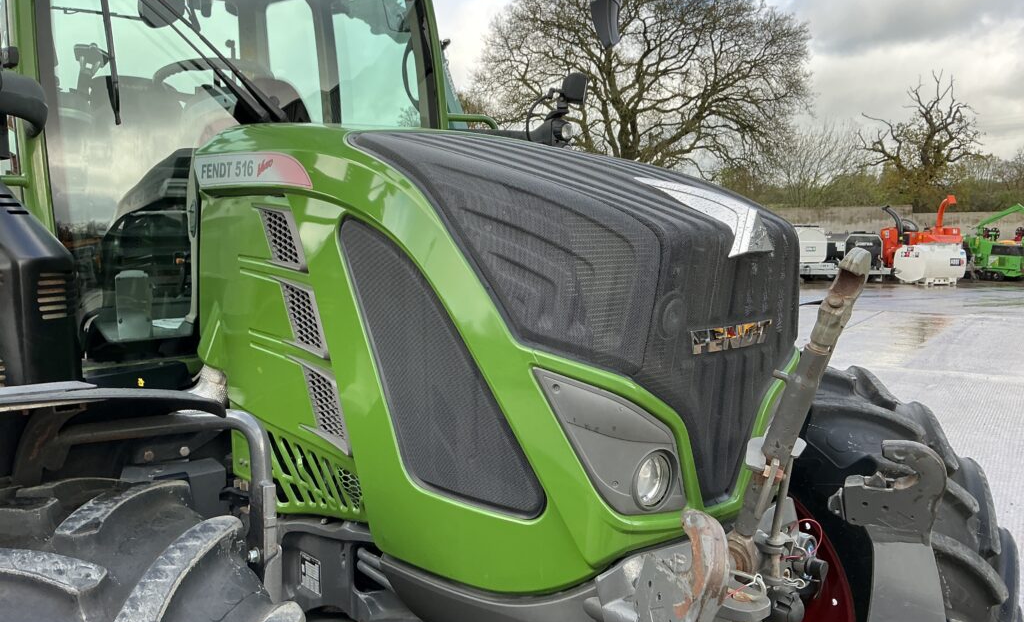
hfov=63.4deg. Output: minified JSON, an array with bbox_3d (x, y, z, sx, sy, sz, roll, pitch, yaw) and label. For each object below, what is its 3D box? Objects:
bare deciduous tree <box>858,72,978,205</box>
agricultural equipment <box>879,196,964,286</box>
[{"bbox_3d":[25.934,-9.558,53.300,7.954,11.429,7.556,0,6,0],"label":"bare deciduous tree"},{"bbox_3d":[12.112,-2.127,24.511,2.495,2.558,1.996,0,6,0],"label":"agricultural equipment"}]

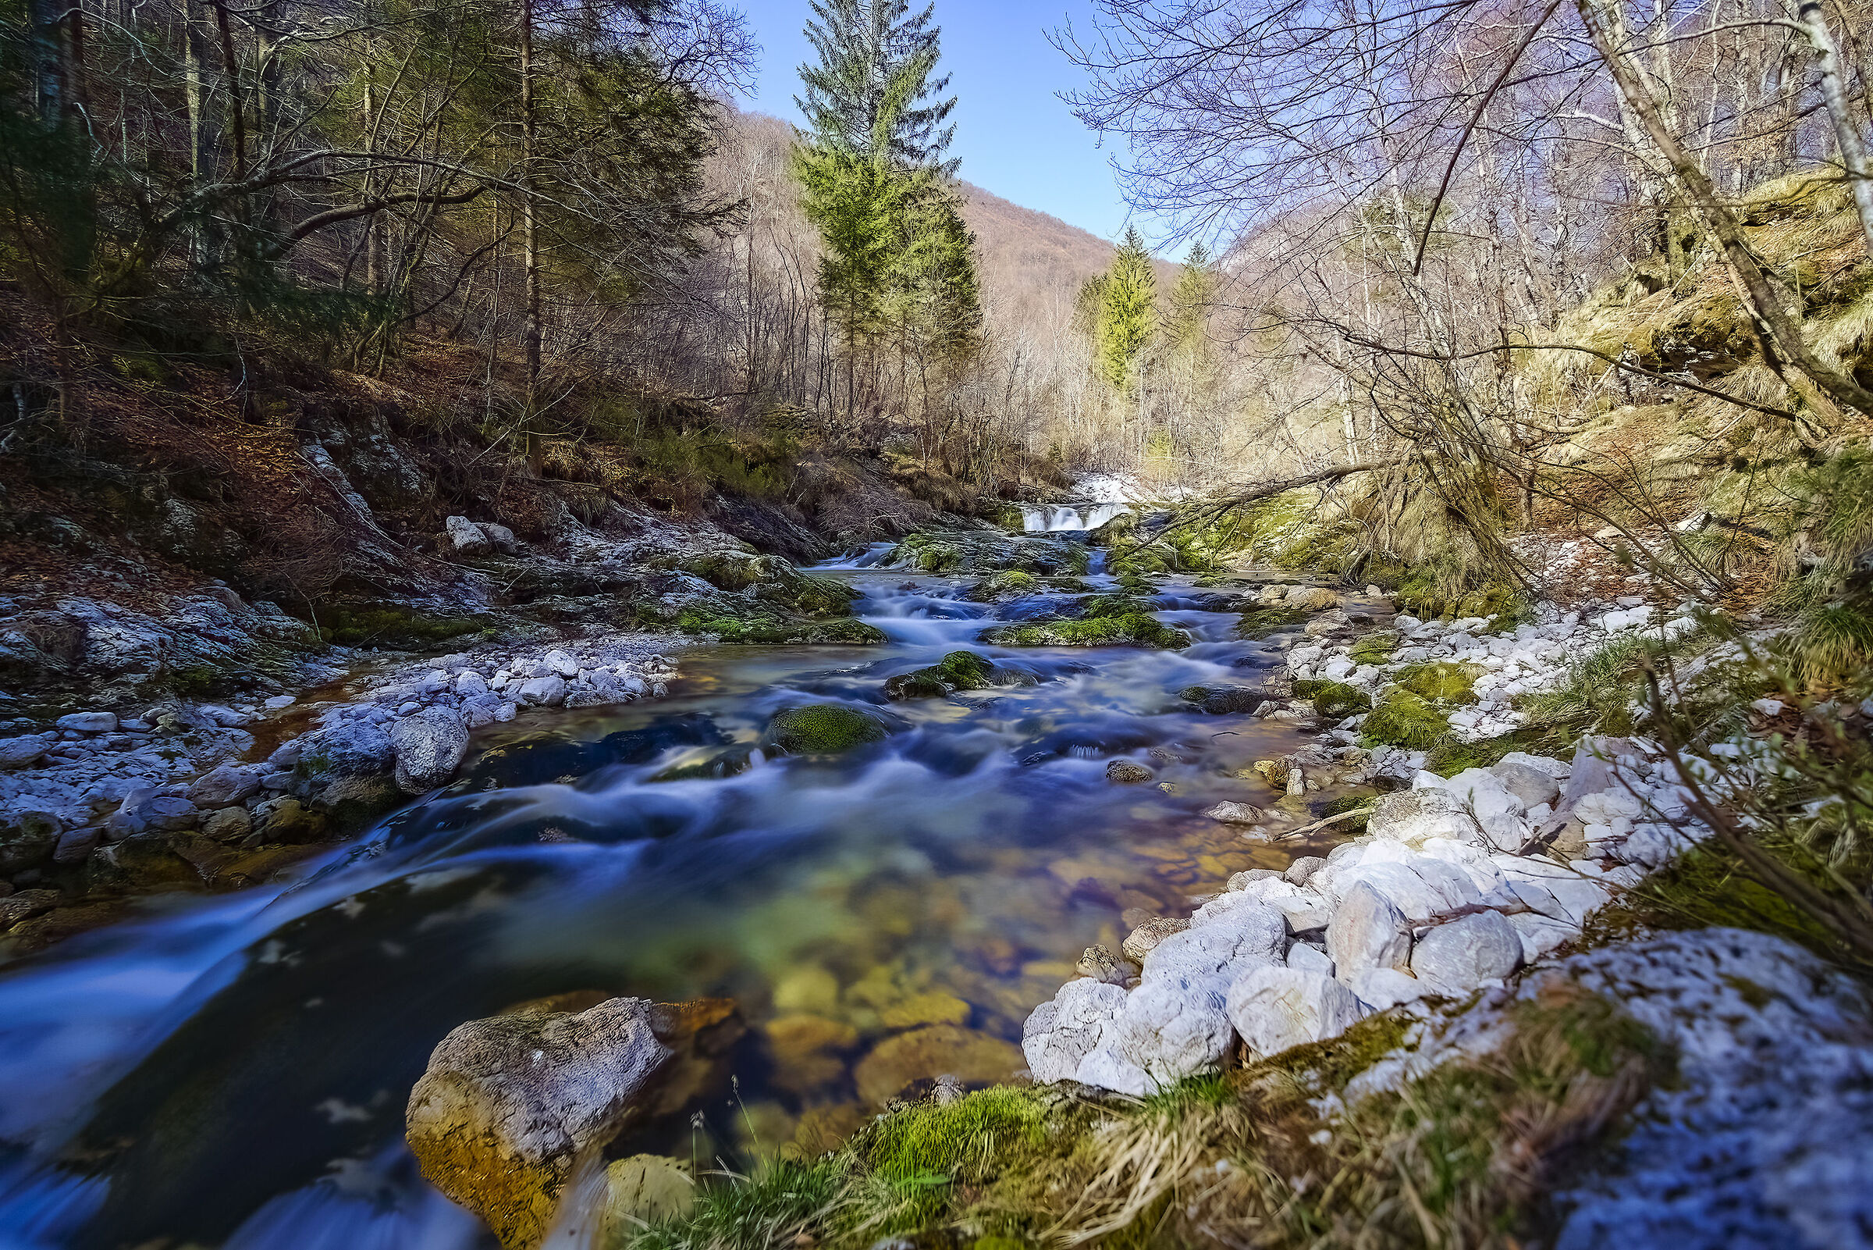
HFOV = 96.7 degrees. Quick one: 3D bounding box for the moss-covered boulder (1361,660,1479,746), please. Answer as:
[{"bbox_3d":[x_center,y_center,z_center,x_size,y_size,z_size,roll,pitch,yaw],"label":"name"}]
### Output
[{"bbox_3d":[2.637,0.427,4.550,0.566,0.438,0.679,3,6,30],"label":"moss-covered boulder"}]

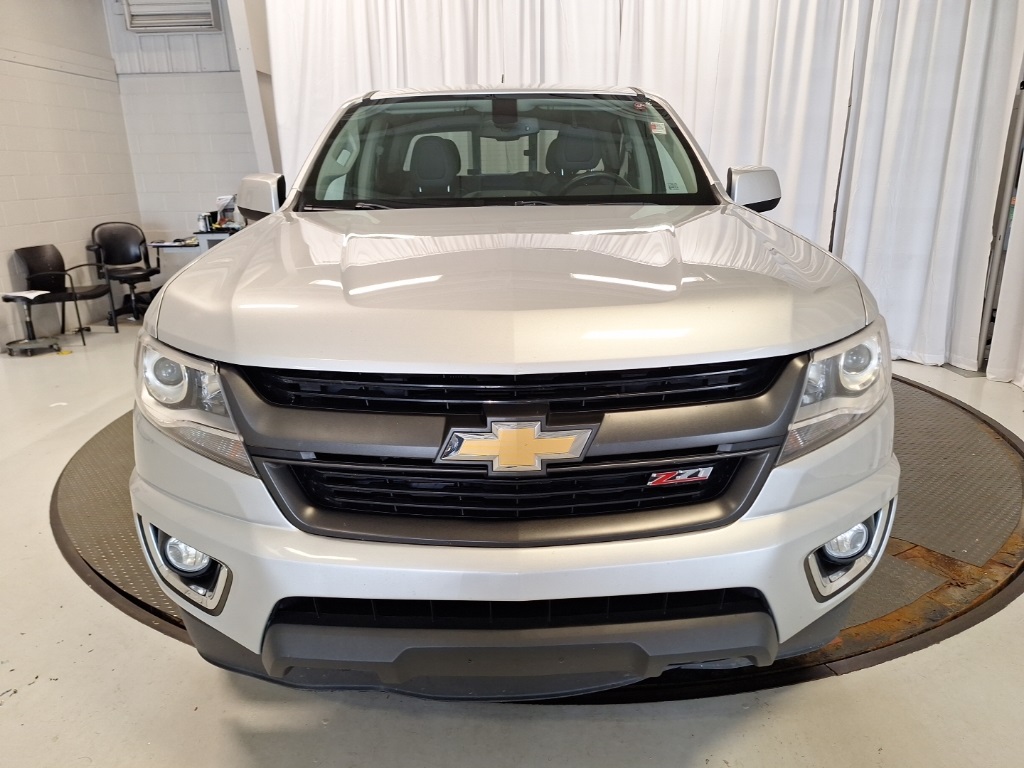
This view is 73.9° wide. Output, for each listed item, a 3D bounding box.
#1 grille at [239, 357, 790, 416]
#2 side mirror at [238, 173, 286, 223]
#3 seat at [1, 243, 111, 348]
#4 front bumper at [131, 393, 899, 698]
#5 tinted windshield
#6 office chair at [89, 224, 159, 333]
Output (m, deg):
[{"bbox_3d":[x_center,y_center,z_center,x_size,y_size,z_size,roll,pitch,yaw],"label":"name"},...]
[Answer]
[{"bbox_3d":[0.005,0.001,1.106,0.930,0.085,0.130,-1,17,0],"label":"grille"},{"bbox_3d":[-0.972,-0.736,2.687,0.220,0.195,0.160,-1,17,0],"label":"side mirror"},{"bbox_3d":[-3.984,-0.797,6.065,0.600,0.830,0.590,-1,17,0],"label":"seat"},{"bbox_3d":[0.006,0.354,1.393,1.860,0.590,0.560,-1,17,0],"label":"front bumper"},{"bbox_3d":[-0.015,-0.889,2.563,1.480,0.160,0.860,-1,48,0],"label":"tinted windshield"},{"bbox_3d":[-3.758,-1.071,6.694,0.660,0.990,0.640,-10,19,-29],"label":"office chair"}]

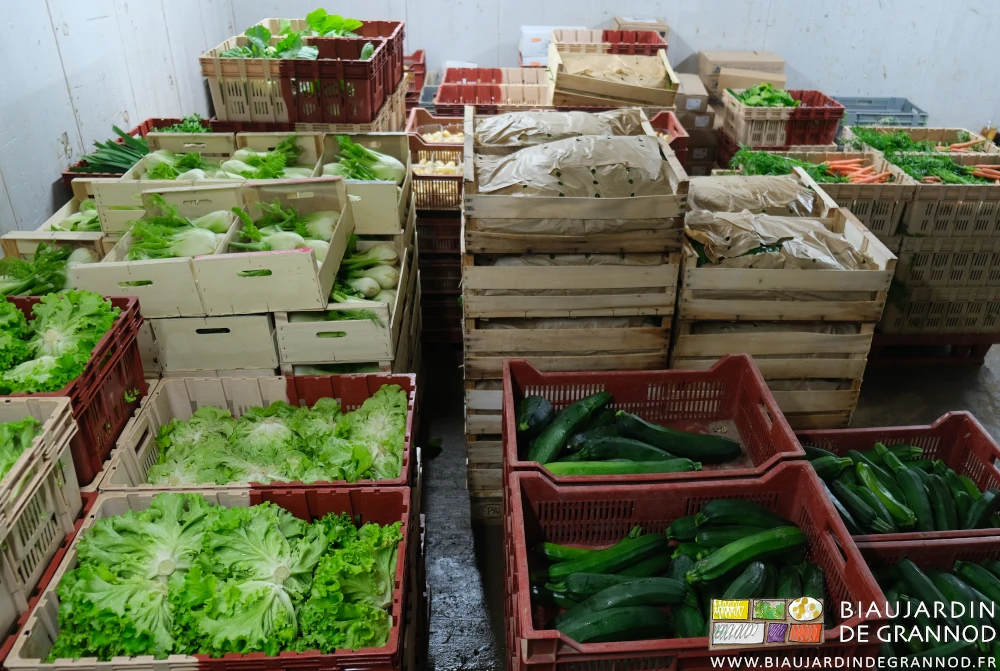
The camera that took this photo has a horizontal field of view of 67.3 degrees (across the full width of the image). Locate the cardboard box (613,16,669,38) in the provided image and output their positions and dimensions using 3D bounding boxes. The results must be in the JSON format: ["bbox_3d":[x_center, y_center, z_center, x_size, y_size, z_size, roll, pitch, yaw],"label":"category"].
[{"bbox_3d":[0.917,-1.940,4.882,0.310,0.180,0.270,2,30,3],"label":"cardboard box"}]

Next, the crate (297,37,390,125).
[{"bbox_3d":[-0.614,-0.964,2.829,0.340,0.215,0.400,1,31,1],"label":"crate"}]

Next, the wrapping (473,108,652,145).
[{"bbox_3d":[0.188,-0.680,2.521,0.550,0.085,0.340,0,31,-1],"label":"wrapping"}]

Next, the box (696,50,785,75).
[{"bbox_3d":[1.602,-1.804,4.999,0.480,0.095,0.290,1,30,1],"label":"box"}]

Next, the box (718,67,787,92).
[{"bbox_3d":[1.600,-1.611,4.793,0.420,0.120,0.150,8,31,13],"label":"box"}]

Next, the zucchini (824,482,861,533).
[{"bbox_3d":[0.821,0.418,1.808,0.043,0.043,0.178,-6,32,-11],"label":"zucchini"}]

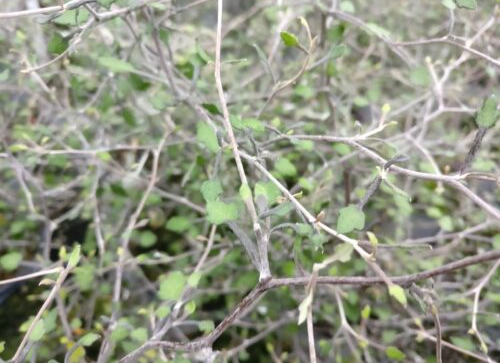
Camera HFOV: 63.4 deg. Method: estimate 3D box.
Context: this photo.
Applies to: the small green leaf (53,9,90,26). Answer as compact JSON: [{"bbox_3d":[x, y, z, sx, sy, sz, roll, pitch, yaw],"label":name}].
[{"bbox_3d":[-0.117,-0.107,0.265,0.024,0.013,0.003,9,-8,-26],"label":"small green leaf"}]

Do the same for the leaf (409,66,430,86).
[{"bbox_3d":[0.159,-0.099,0.380,0.019,0.019,0.003,0,-2,23],"label":"leaf"}]

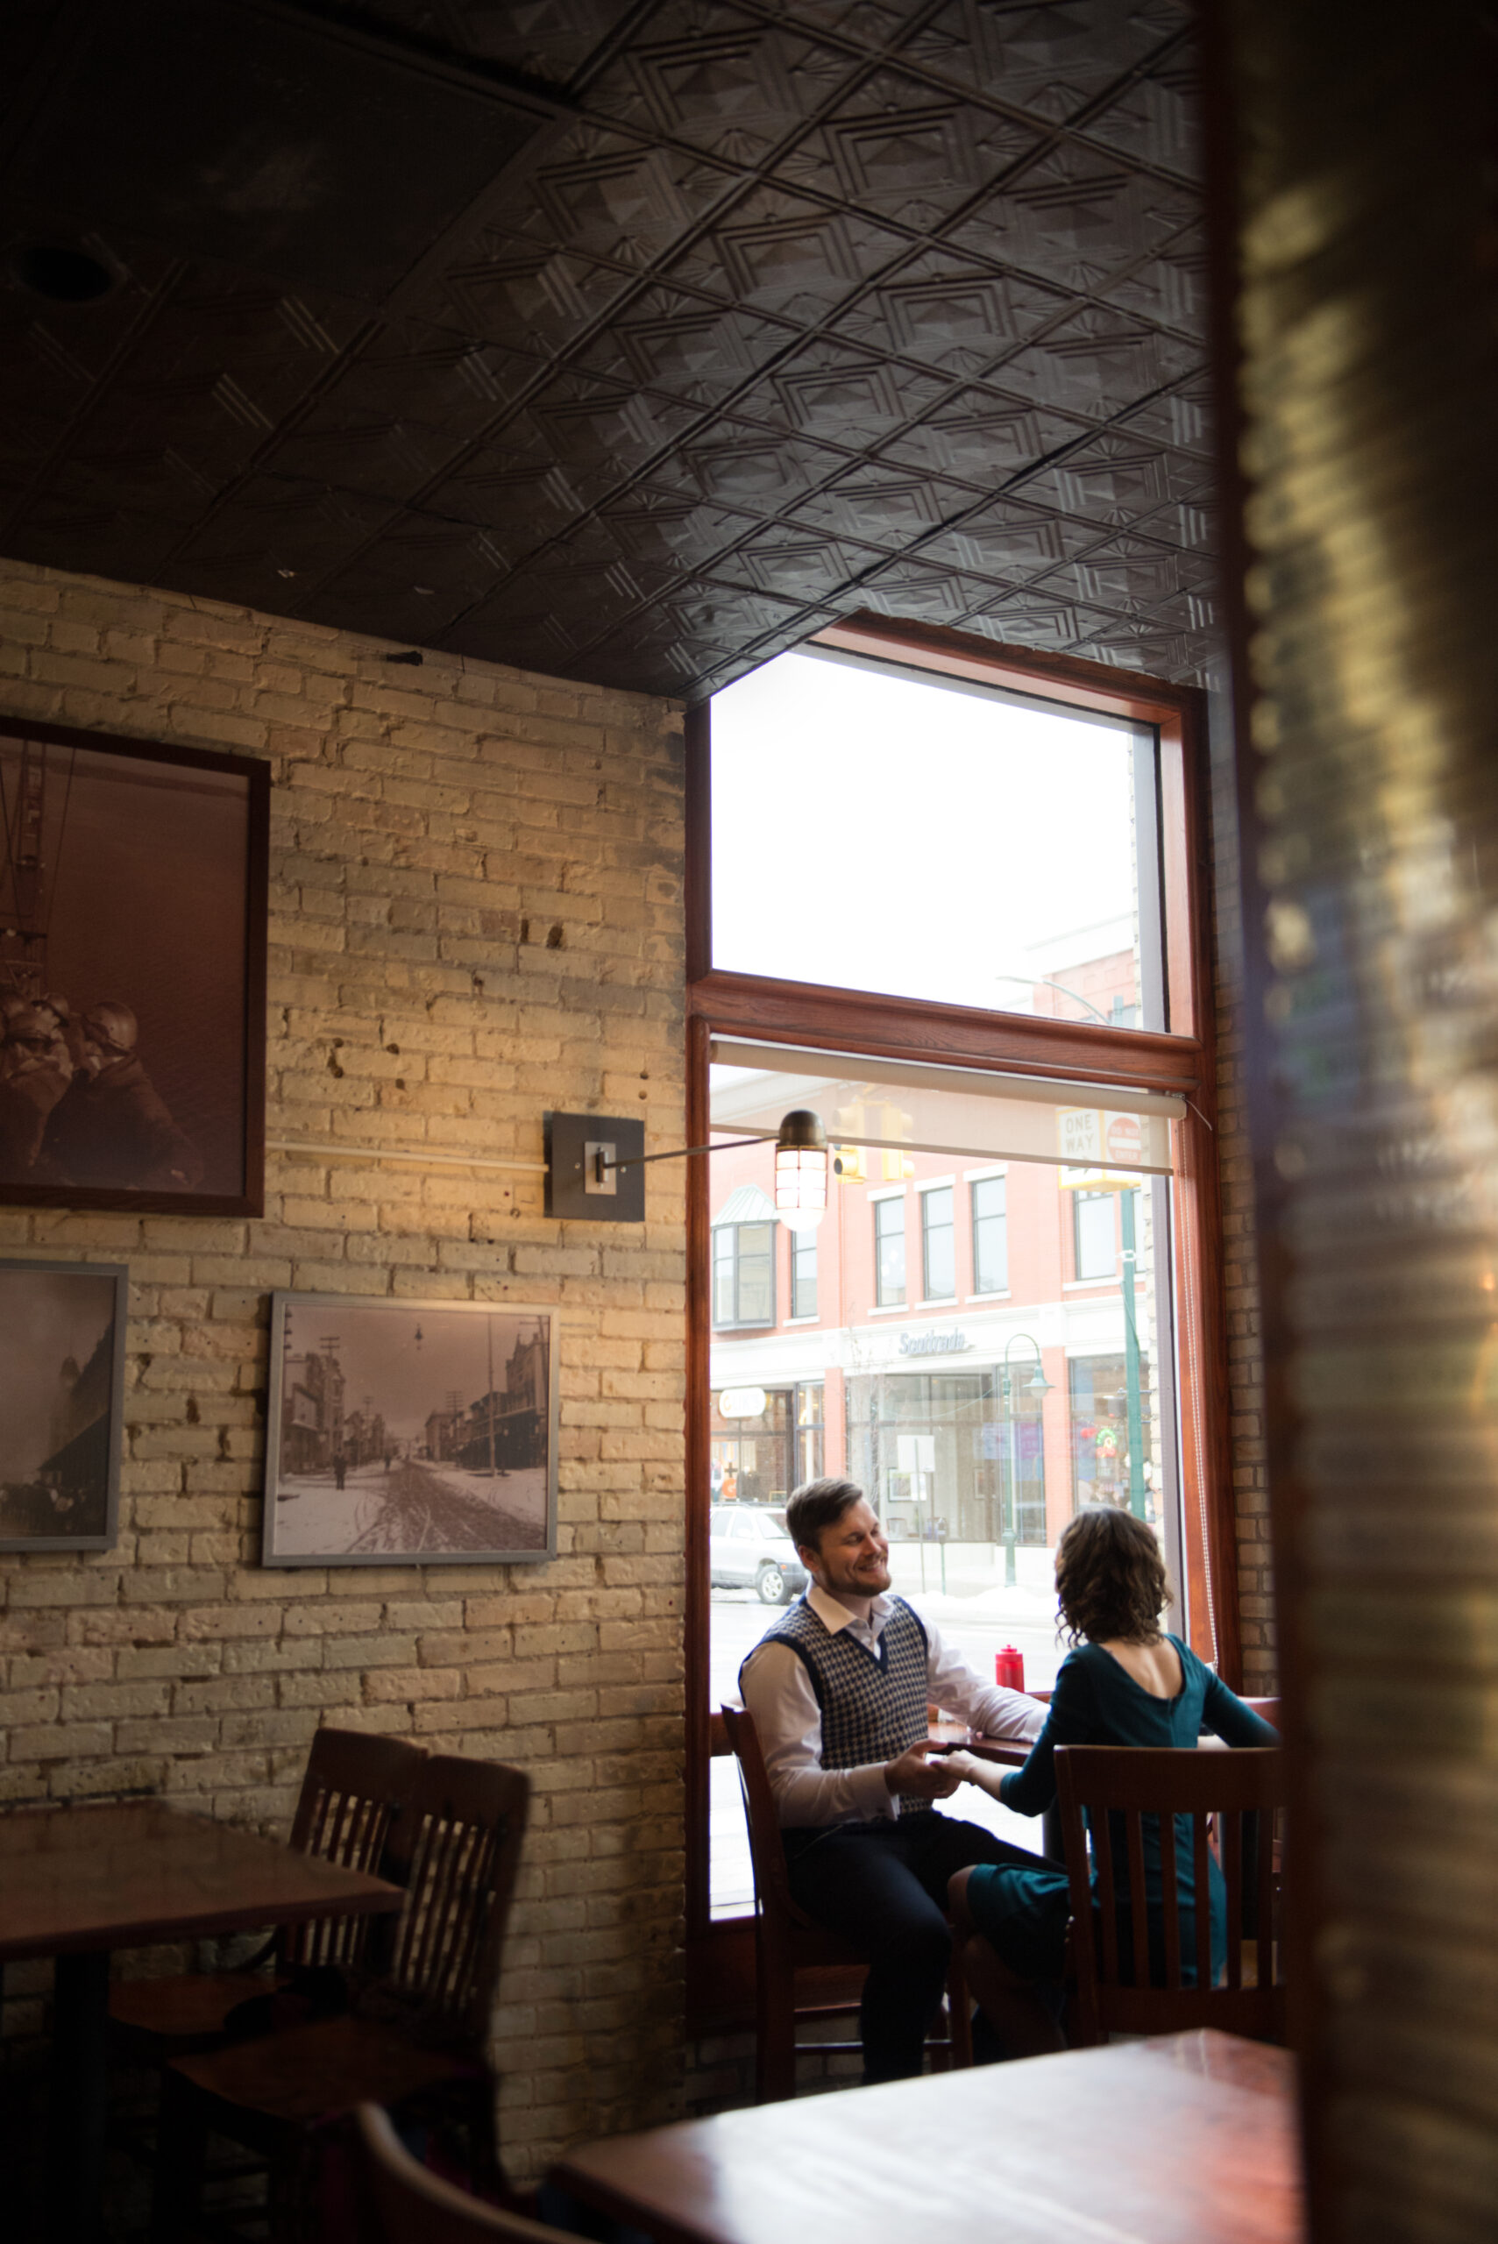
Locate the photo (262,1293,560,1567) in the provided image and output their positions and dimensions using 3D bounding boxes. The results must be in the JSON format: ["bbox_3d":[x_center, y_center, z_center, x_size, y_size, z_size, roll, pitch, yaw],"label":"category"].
[{"bbox_3d":[-0.688,0.642,4.523,0.645,0.540,0.035,5,-11,-31],"label":"photo"}]

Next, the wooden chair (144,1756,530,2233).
[{"bbox_3d":[-0.613,1.431,3.269,0.480,0.870,0.430,7,-12,-38],"label":"wooden chair"}]

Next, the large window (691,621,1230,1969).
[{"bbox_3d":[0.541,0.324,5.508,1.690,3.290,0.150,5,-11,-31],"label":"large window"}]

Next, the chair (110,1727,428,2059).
[{"bbox_3d":[-0.848,1.493,3.648,0.480,0.870,0.430,7,-12,-38],"label":"chair"}]

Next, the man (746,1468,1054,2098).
[{"bbox_3d":[0.311,1.375,4.335,0.650,1.320,0.620,-8,-12,41],"label":"man"}]

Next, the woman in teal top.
[{"bbox_3d":[0.666,1.355,4.065,0.550,1.270,0.680,7,-12,-39],"label":"woman in teal top"}]

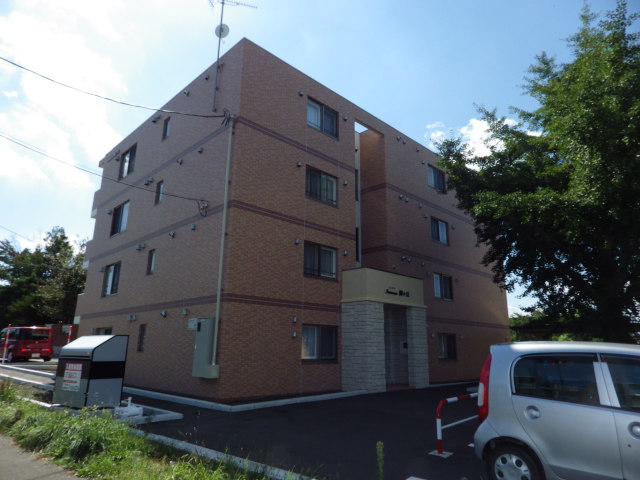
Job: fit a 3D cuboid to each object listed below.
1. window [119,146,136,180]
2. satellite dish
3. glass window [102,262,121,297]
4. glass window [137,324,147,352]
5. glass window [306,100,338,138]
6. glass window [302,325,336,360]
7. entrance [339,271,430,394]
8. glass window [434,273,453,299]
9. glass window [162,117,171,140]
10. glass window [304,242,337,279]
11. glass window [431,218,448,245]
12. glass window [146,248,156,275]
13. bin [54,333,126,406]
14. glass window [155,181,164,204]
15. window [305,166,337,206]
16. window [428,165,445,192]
[{"bbox_3d":[-9.211,-3.702,19.610,1.800,1.430,0.120,-13,-20,42],"label":"window"},{"bbox_3d":[-3.514,-7.514,14.656,0.500,0.500,0.200,0,-14,2],"label":"satellite dish"},{"bbox_3d":[-9.183,1.742,18.012,1.783,1.400,0.140,-13,-20,43],"label":"glass window"},{"bbox_3d":[-6.424,3.579,14.816,0.533,0.931,0.120,-13,-20,42],"label":"glass window"},{"bbox_3d":[0.118,-4.703,15.849,0.140,1.217,1.726,-13,-20,43],"label":"glass window"},{"bbox_3d":[-0.005,3.506,13.710,0.140,1.198,1.706,-13,-20,43],"label":"glass window"},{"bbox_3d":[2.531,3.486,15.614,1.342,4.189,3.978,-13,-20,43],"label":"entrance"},{"bbox_3d":[6.074,2.317,20.034,1.673,1.237,0.120,14,-20,-42],"label":"glass window"},{"bbox_3d":[-6.367,-4.636,17.038,0.566,1.011,0.120,-13,-20,42],"label":"glass window"},{"bbox_3d":[0.033,0.801,14.468,1.668,1.243,0.120,14,-20,-42],"label":"glass window"},{"bbox_3d":[6.128,-0.396,20.775,1.635,1.270,0.120,14,-20,-42],"label":"glass window"},{"bbox_3d":[-6.328,0.862,15.347,0.527,0.911,0.120,-13,-20,43],"label":"glass window"},{"bbox_3d":[-5.074,2.869,9.047,1.479,1.450,0.754,-10,-18,36],"label":"bin"},{"bbox_3d":[-6.379,-1.880,16.285,0.584,0.914,0.120,-13,-20,42],"label":"glass window"},{"bbox_3d":[0.073,-1.956,15.205,1.671,1.257,0.120,14,-20,-42],"label":"window"},{"bbox_3d":[6.289,-3.238,21.965,0.140,1.227,1.764,-13,-20,43],"label":"window"}]

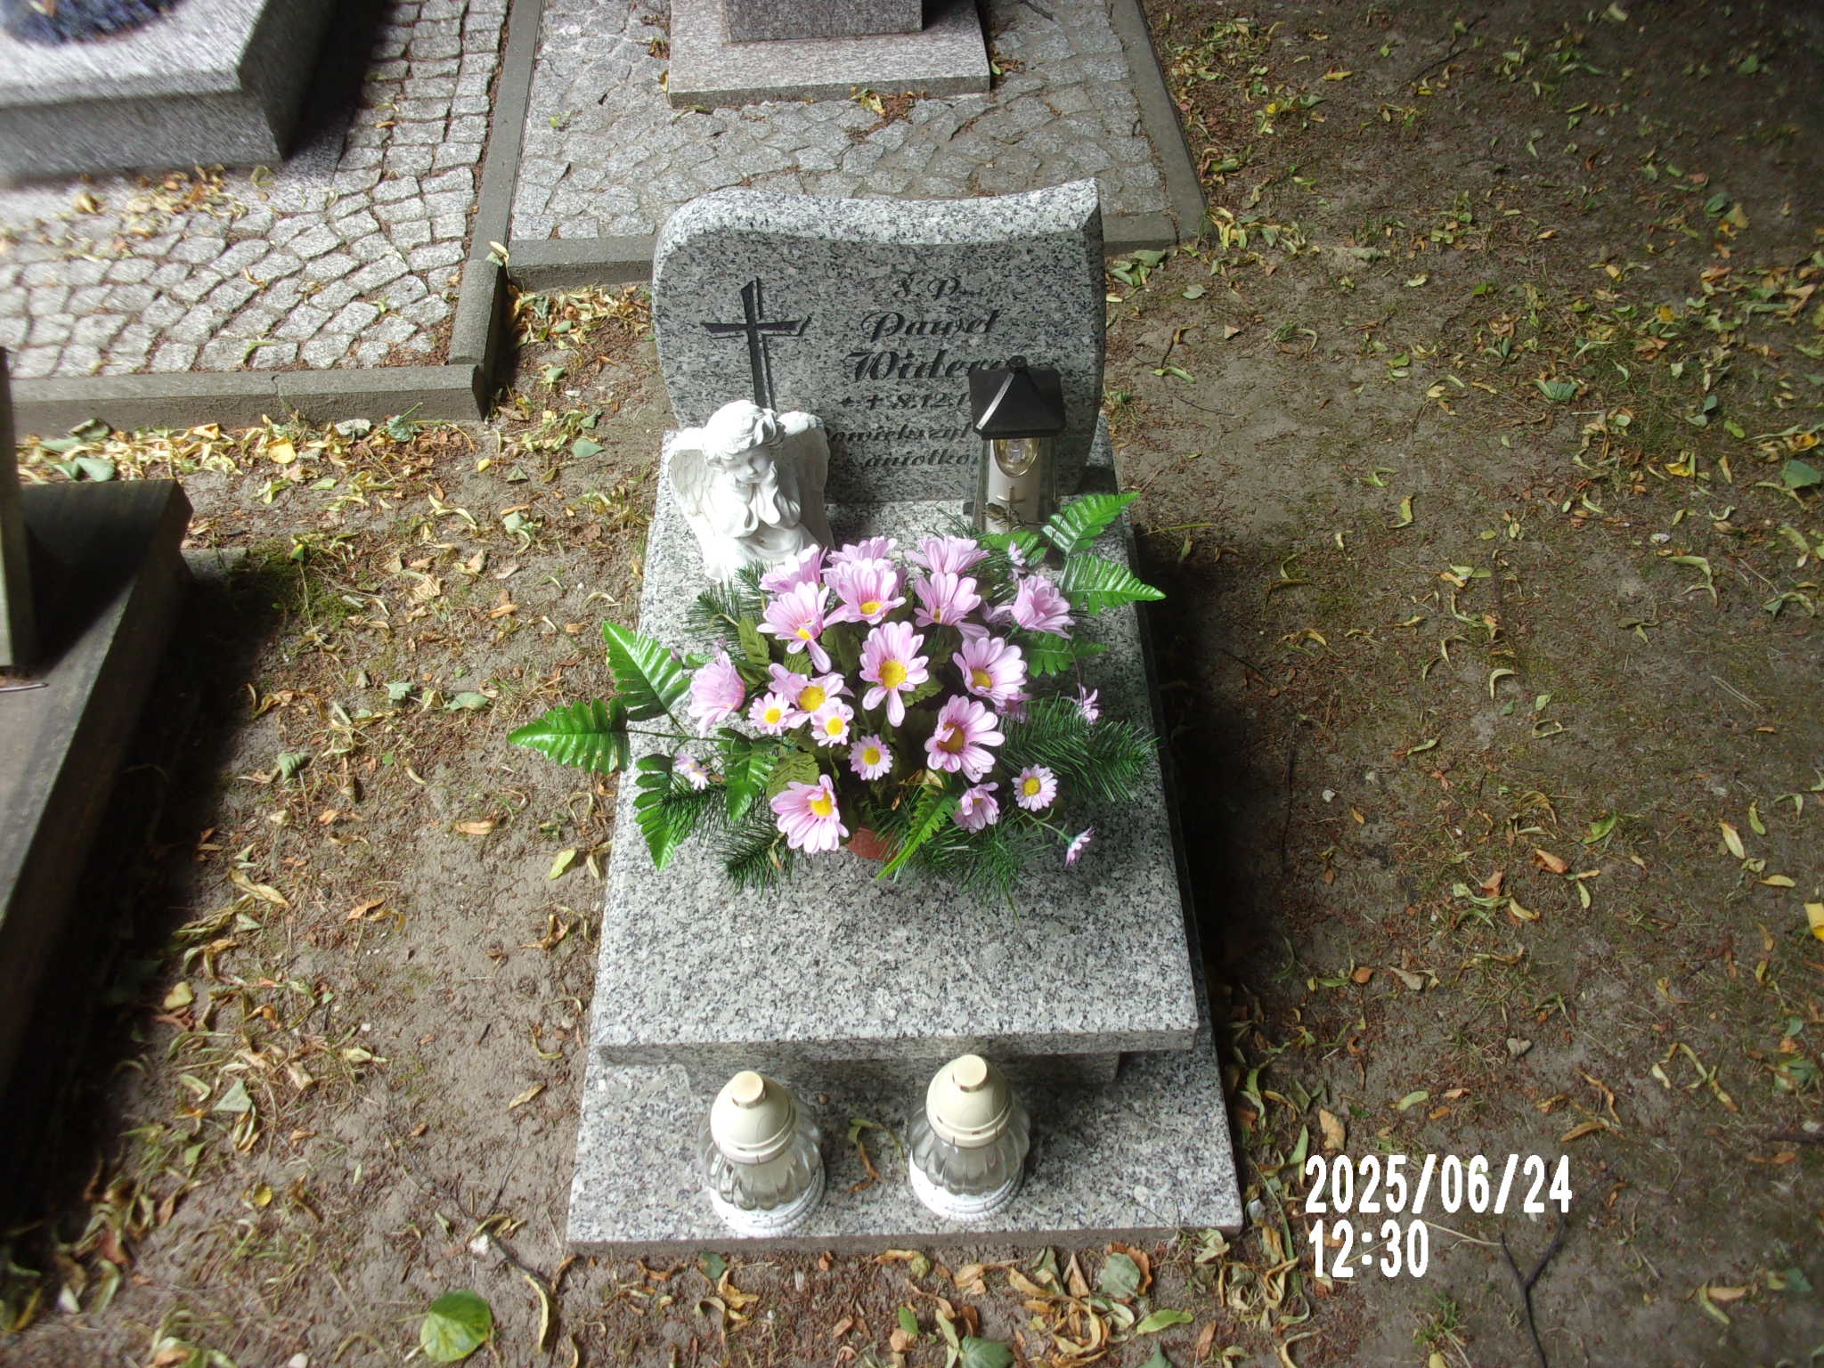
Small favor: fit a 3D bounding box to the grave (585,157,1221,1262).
[{"bbox_3d":[-0.019,-0.004,1.523,0.660,0.604,0.972,-1,52,-1],"label":"grave"}]

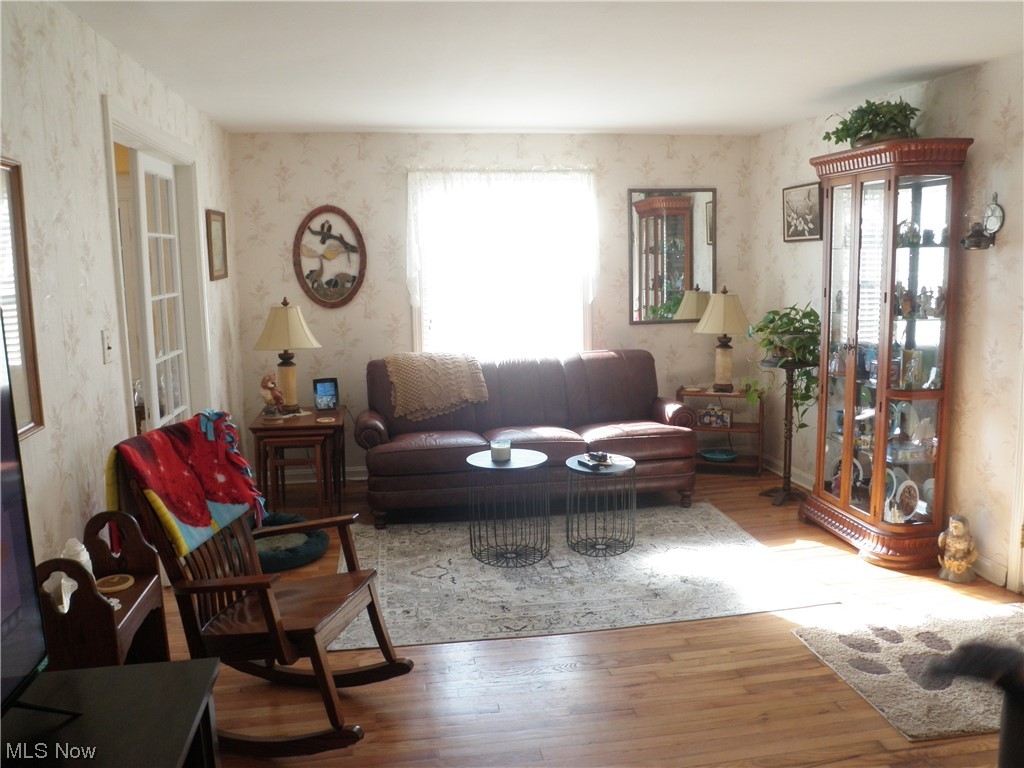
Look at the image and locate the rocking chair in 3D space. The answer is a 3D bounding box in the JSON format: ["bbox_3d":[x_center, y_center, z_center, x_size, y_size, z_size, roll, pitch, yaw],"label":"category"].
[{"bbox_3d":[-0.821,0.647,2.772,0.855,1.030,0.600,1,8,11],"label":"rocking chair"}]

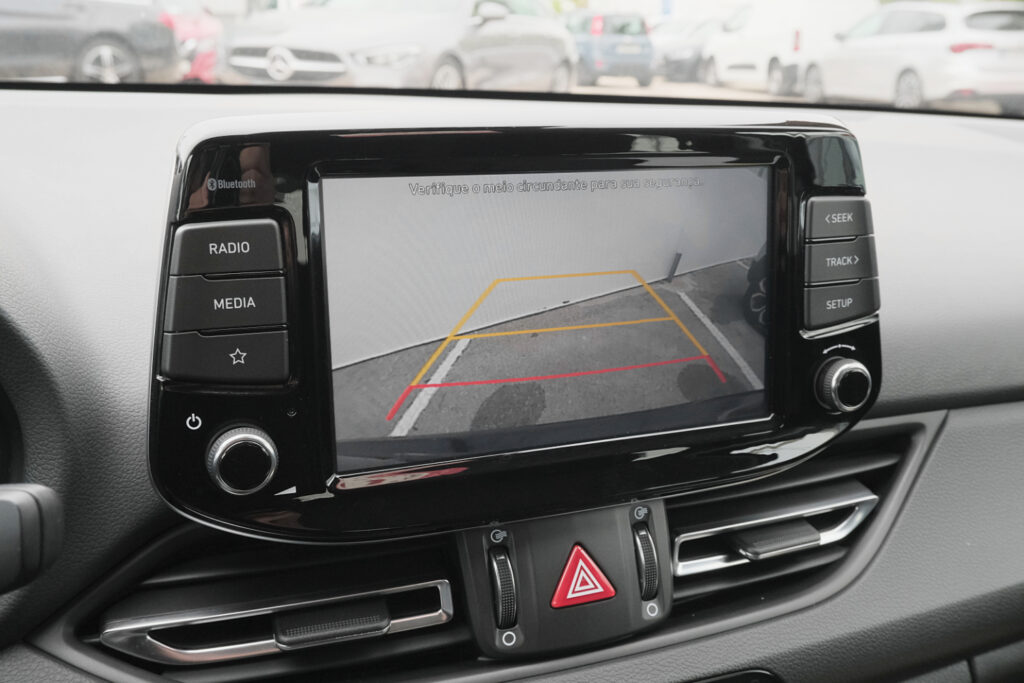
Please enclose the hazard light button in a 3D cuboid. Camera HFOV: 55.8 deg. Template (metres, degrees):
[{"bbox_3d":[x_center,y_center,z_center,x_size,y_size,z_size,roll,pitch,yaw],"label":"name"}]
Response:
[{"bbox_3d":[0.027,0.089,0.372,0.027,0.023,0.006,-5,-4,-19],"label":"hazard light button"}]

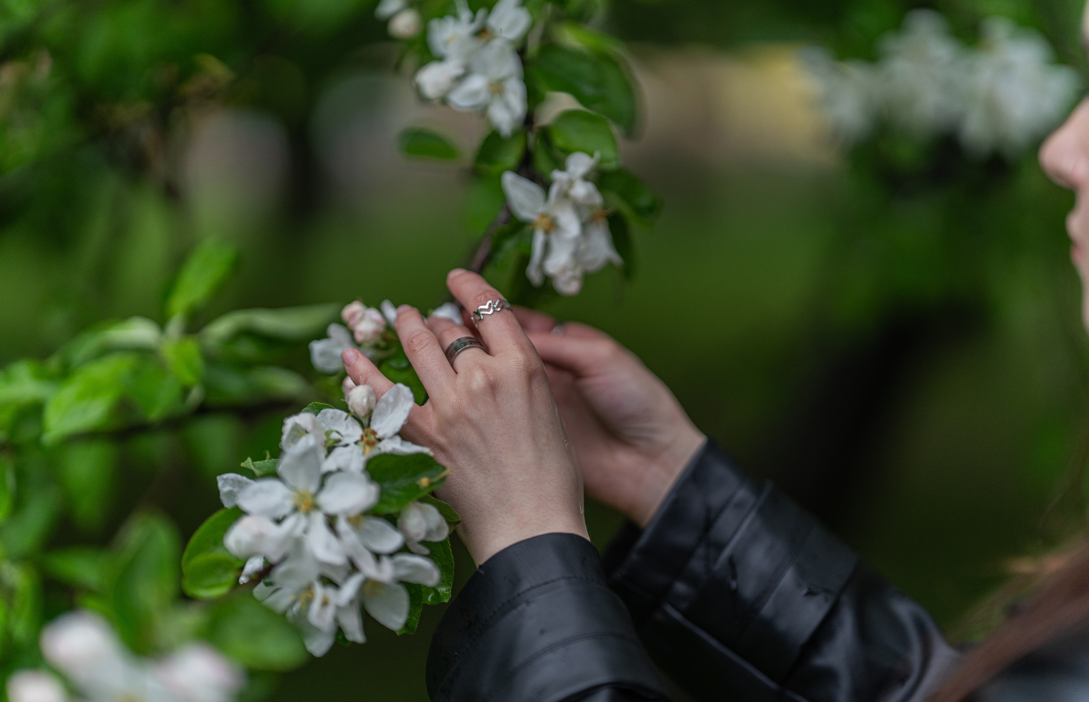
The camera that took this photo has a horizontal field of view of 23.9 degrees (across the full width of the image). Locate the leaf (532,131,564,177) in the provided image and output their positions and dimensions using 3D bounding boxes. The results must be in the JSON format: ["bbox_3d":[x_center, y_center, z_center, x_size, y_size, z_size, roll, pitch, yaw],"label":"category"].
[{"bbox_3d":[0.002,-0.098,1.280,0.018,0.023,0.014,2,6,17],"label":"leaf"}]

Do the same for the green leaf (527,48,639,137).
[{"bbox_3d":[0.019,-0.128,1.260,0.034,0.058,0.018,-49,-6,-36],"label":"green leaf"}]

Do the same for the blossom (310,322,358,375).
[{"bbox_3d":[-0.093,-0.001,1.150,0.025,0.023,0.022,3,6,35],"label":"blossom"}]

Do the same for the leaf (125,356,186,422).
[{"bbox_3d":[-0.197,0.019,1.300,0.031,0.034,0.015,0,6,0],"label":"leaf"}]

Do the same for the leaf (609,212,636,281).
[{"bbox_3d":[0.039,-0.052,1.285,0.017,0.034,0.018,-1,6,-11],"label":"leaf"}]

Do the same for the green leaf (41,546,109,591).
[{"bbox_3d":[-0.213,0.099,1.170,0.032,0.021,0.018,0,5,0],"label":"green leaf"}]

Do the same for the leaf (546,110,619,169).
[{"bbox_3d":[0.019,-0.105,1.280,0.037,0.030,0.016,0,6,0],"label":"leaf"}]

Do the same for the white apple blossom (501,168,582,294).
[{"bbox_3d":[-0.001,-0.059,1.270,0.040,0.060,0.038,2,6,14],"label":"white apple blossom"}]

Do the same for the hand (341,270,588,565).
[{"bbox_3d":[-0.038,0.032,1.200,0.085,0.138,0.075,-20,-5,12],"label":"hand"}]

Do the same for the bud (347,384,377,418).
[{"bbox_3d":[-0.083,0.022,1.160,0.014,0.017,0.014,-5,6,0],"label":"bud"}]

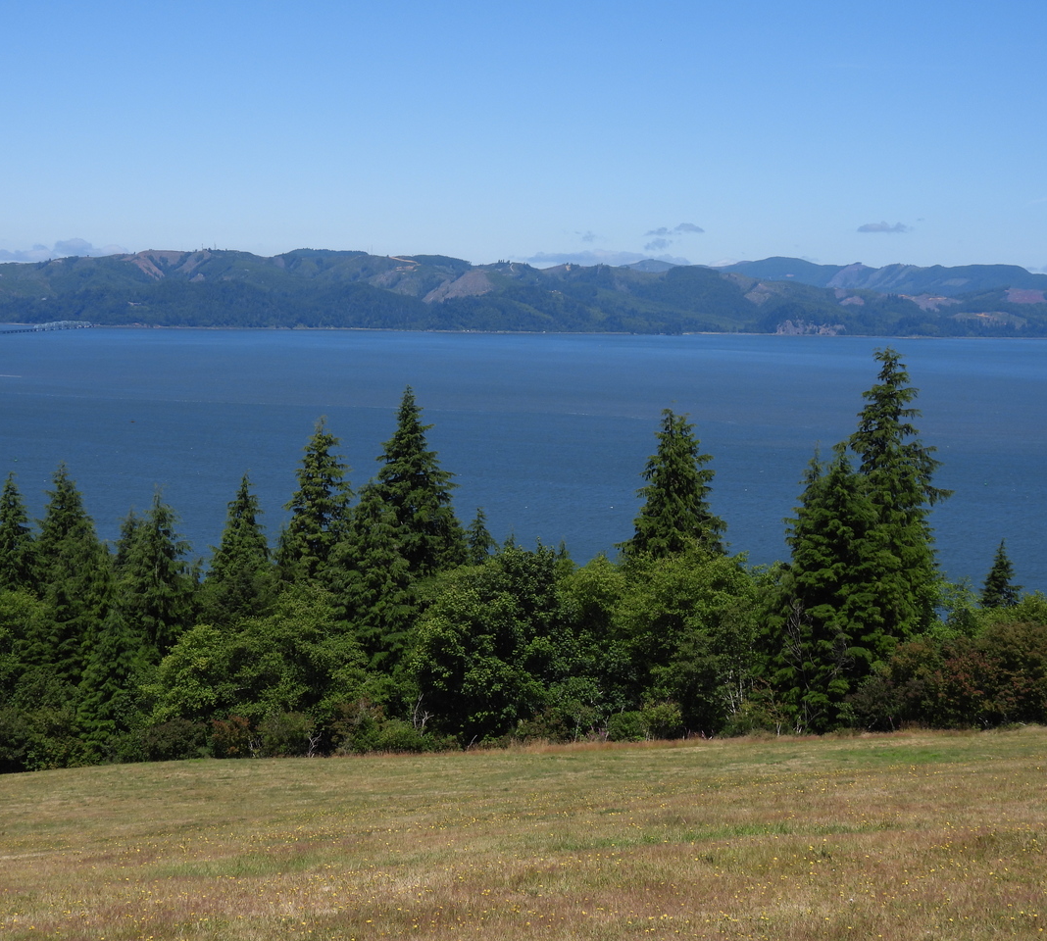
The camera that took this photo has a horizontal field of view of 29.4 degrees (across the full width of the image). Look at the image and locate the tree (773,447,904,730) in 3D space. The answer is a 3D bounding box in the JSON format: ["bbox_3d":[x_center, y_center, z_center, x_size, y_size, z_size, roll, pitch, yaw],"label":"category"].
[{"bbox_3d":[12.015,4.540,76.000,5.010,10.780,4.760,0,5,0],"label":"tree"}]

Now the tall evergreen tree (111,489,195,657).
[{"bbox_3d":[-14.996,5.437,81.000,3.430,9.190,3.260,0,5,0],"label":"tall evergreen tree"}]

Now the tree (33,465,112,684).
[{"bbox_3d":[-17.849,4.992,79.000,3.360,10.360,3.190,0,5,0],"label":"tree"}]

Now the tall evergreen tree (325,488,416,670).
[{"bbox_3d":[-6.117,5.330,80.000,3.730,9.160,3.540,0,5,0],"label":"tall evergreen tree"}]

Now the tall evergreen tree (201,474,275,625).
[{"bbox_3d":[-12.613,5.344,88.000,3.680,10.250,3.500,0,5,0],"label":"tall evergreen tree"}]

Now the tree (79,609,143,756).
[{"bbox_3d":[-14.715,7.558,71.000,2.370,5.280,2.260,0,5,0],"label":"tree"}]

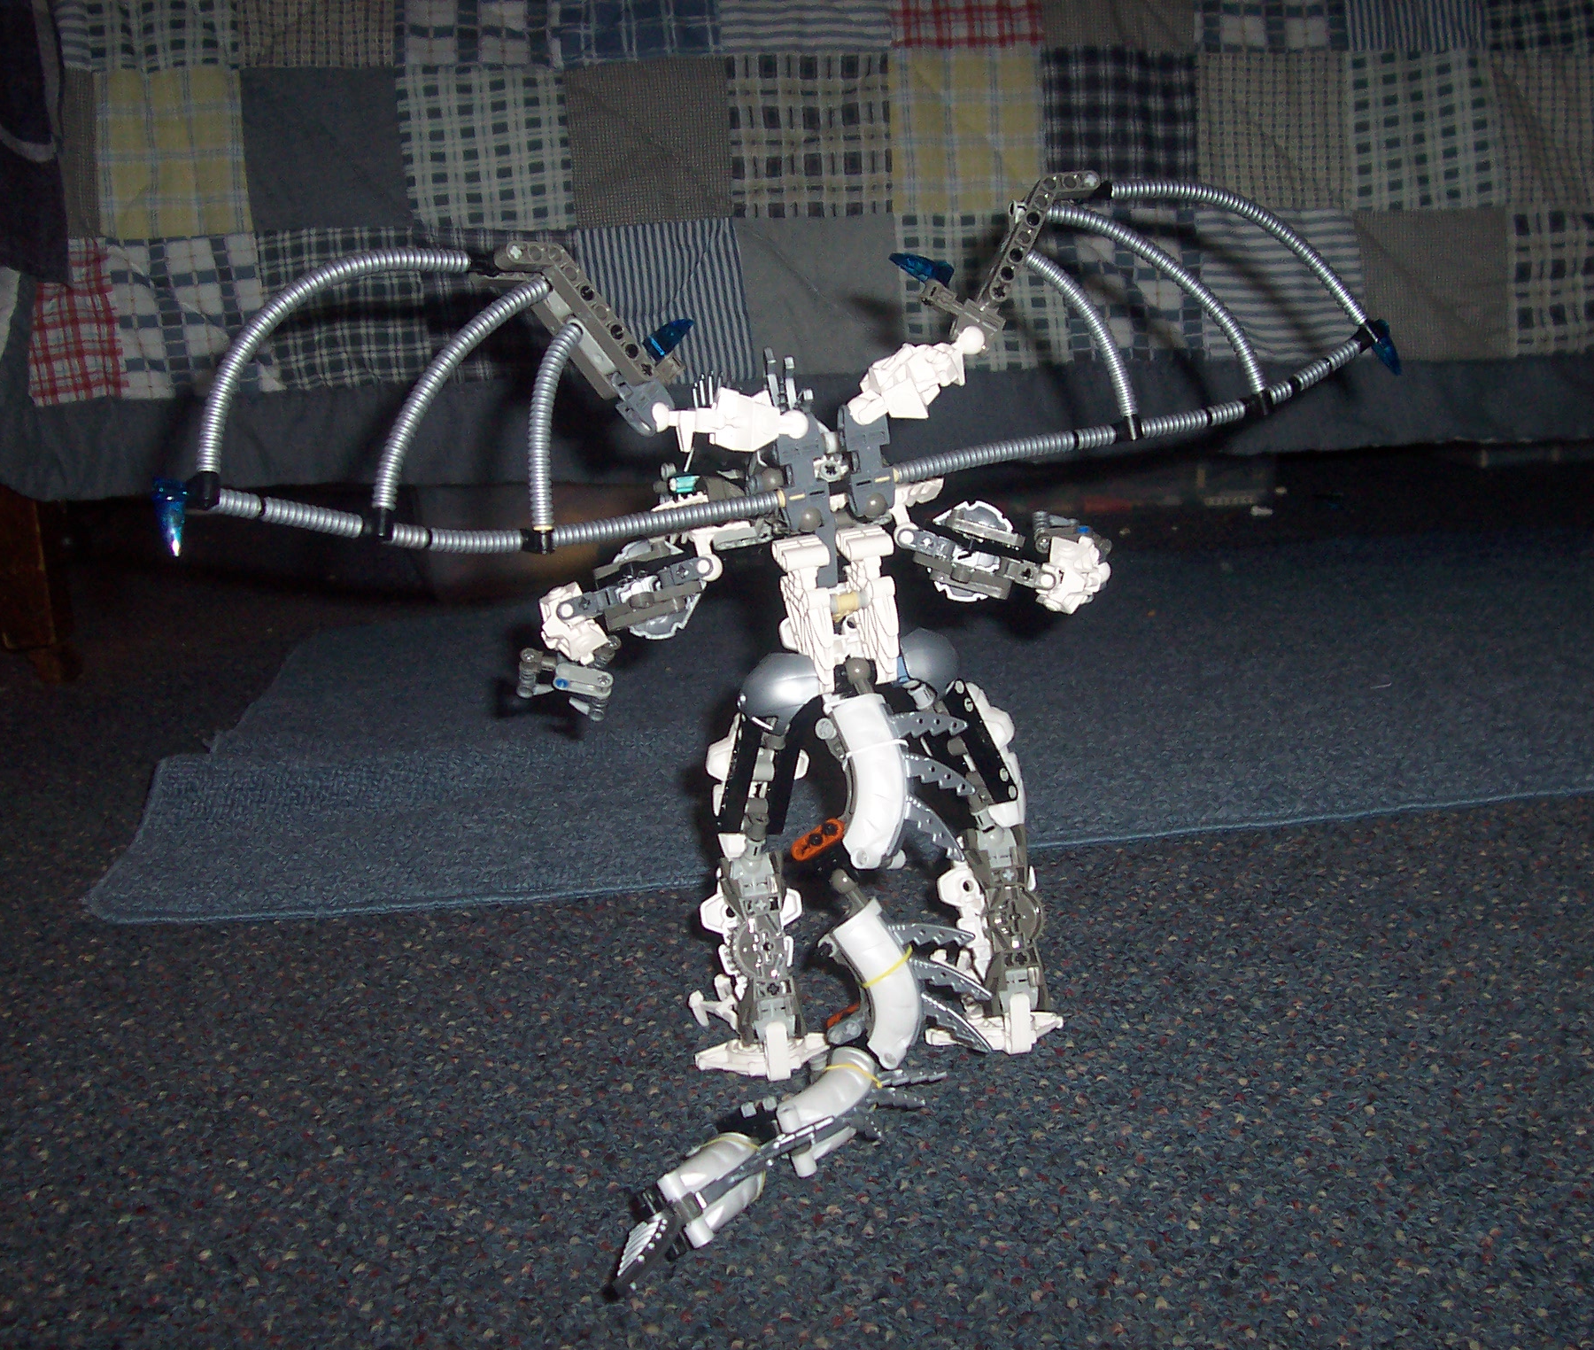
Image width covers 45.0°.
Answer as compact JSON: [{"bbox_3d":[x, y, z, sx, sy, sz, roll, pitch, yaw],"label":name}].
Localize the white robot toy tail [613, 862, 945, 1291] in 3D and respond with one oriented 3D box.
[{"bbox_3d":[-0.011,0.123,0.606,0.052,0.071,0.158,7,17,36],"label":"white robot toy tail"}]

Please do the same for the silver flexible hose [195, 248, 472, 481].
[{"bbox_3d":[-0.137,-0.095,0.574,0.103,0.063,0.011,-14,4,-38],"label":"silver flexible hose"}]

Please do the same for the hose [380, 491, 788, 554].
[{"bbox_3d":[-0.065,-0.048,0.616,0.150,0.014,0.013,-8,14,-35],"label":"hose"}]

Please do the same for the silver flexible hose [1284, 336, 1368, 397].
[{"bbox_3d":[0.204,-0.119,0.739,0.038,0.009,0.007,-30,23,-20],"label":"silver flexible hose"}]

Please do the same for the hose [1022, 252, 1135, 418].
[{"bbox_3d":[0.103,-0.125,0.702,0.042,0.064,0.009,-7,9,-14],"label":"hose"}]

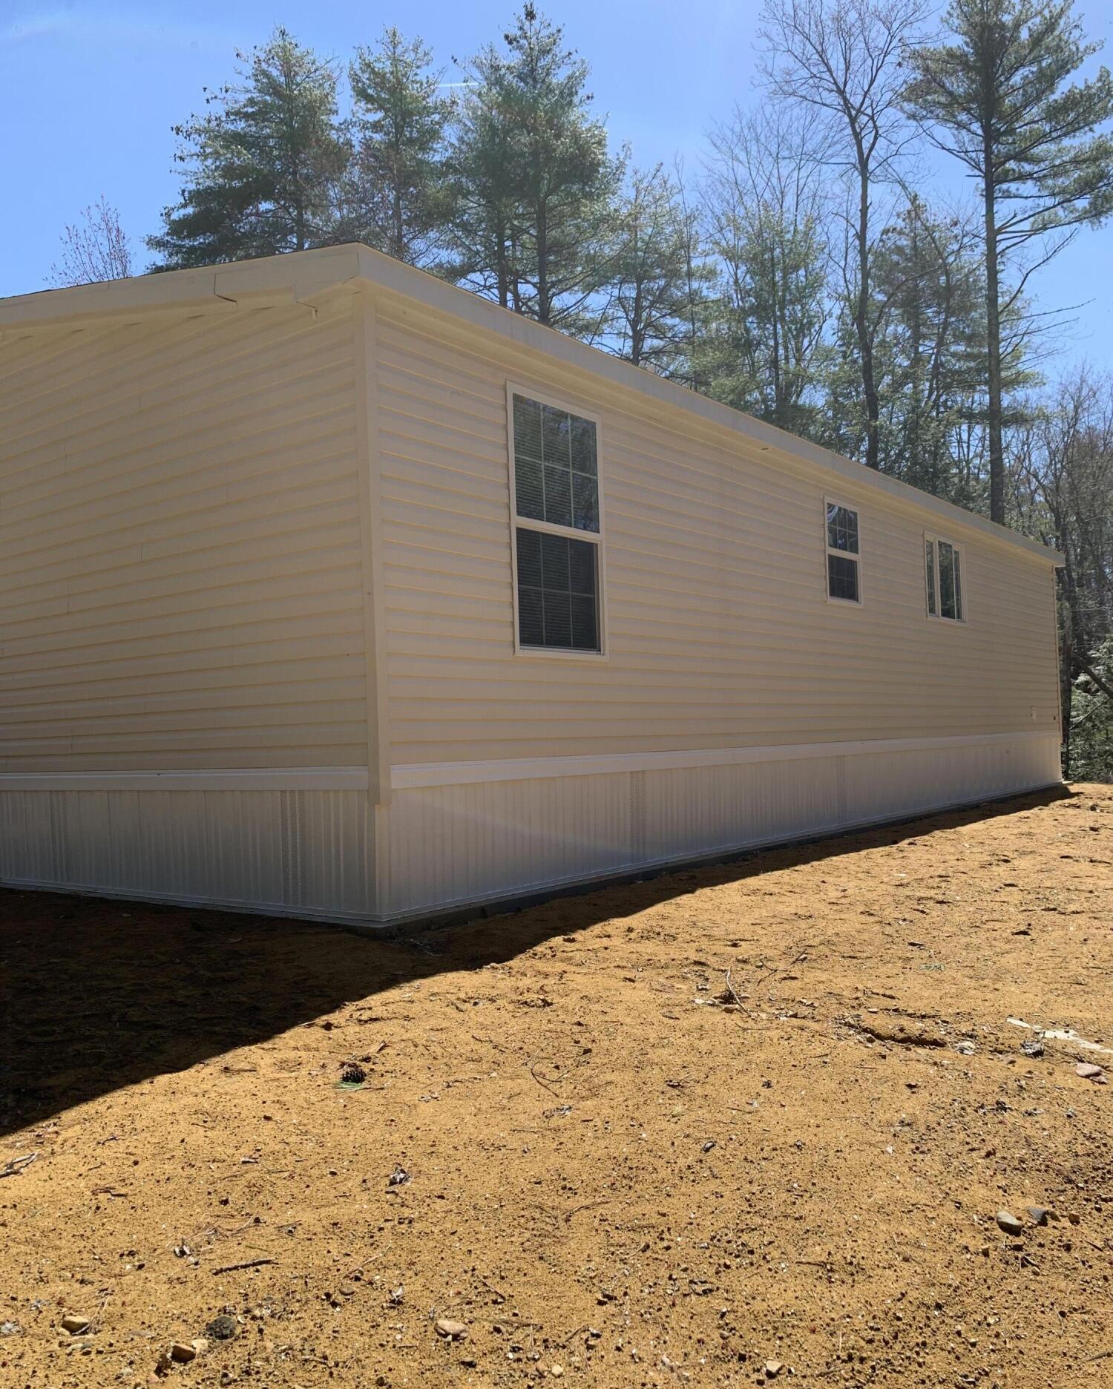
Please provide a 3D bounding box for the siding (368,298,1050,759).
[{"bbox_3d":[3.178,-0.745,11.004,0.180,2.360,13.752,-4,-3,37],"label":"siding"}]

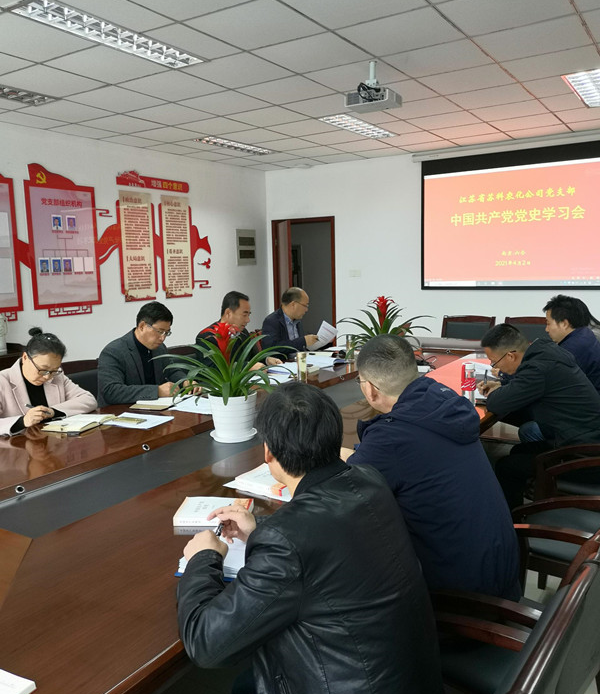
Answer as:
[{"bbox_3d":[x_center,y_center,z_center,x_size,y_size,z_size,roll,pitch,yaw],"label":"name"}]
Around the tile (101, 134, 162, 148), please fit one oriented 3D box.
[{"bbox_3d":[-1.712,-2.154,6.481,0.396,0.020,0.600,4,9,32],"label":"tile"}]

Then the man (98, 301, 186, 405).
[{"bbox_3d":[-0.894,0.375,3.840,0.720,1.320,0.540,3,9,32],"label":"man"}]

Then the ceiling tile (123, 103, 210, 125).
[{"bbox_3d":[-1.109,-2.020,5.392,0.600,0.020,0.600,4,9,32],"label":"ceiling tile"}]

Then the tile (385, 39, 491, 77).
[{"bbox_3d":[0.917,-1.899,4.120,0.595,0.020,0.595,3,9,32],"label":"tile"}]

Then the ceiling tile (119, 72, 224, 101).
[{"bbox_3d":[-0.924,-1.903,4.560,0.595,0.020,0.595,3,9,32],"label":"ceiling tile"}]

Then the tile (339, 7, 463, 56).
[{"bbox_3d":[0.592,-1.812,3.594,0.595,0.020,0.595,3,9,32],"label":"tile"}]

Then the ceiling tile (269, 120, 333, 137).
[{"bbox_3d":[0.046,-2.135,6.059,0.595,0.020,0.595,3,9,32],"label":"ceiling tile"}]

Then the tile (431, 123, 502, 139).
[{"bbox_3d":[1.703,-2.229,6.414,0.595,0.020,0.595,3,9,32],"label":"tile"}]

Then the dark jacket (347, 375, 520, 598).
[{"bbox_3d":[0.379,0.428,1.993,0.610,0.680,0.530,4,10,38],"label":"dark jacket"}]

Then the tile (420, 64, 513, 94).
[{"bbox_3d":[1.237,-1.975,4.622,0.595,0.020,0.595,3,9,32],"label":"tile"}]

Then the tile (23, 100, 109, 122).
[{"bbox_3d":[-1.939,-1.964,5.214,0.595,0.020,0.595,3,9,32],"label":"tile"}]

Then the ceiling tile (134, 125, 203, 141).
[{"bbox_3d":[-1.300,-2.122,6.220,0.600,0.020,0.600,3,9,32],"label":"ceiling tile"}]

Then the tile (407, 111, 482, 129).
[{"bbox_3d":[1.376,-2.158,5.927,0.600,0.020,0.600,4,9,32],"label":"tile"}]

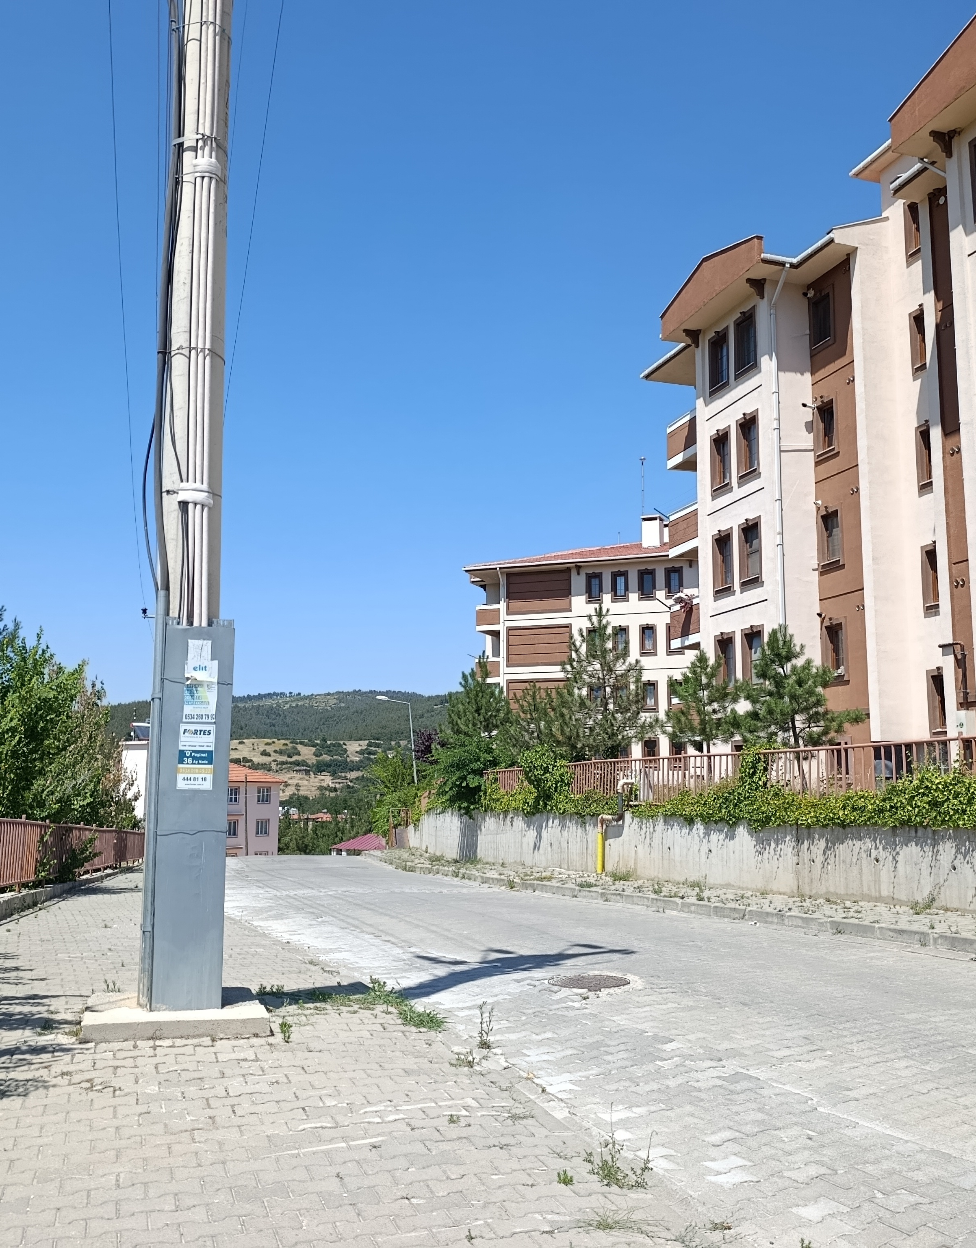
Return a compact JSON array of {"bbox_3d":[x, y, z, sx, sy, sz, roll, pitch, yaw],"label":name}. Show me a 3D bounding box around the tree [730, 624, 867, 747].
[{"bbox_3d":[5.427,1.555,19.305,2.403,3.128,2.283,1,-9,0],"label":"tree"}]

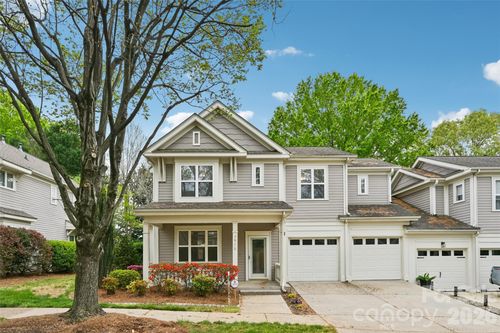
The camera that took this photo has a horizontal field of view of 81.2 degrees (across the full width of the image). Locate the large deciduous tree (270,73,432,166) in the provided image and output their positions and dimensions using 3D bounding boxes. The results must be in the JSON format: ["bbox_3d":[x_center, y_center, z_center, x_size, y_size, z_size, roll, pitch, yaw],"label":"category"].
[{"bbox_3d":[10.100,-1.200,29.600,16.500,16.800,15.500,0,-6,0],"label":"large deciduous tree"}]

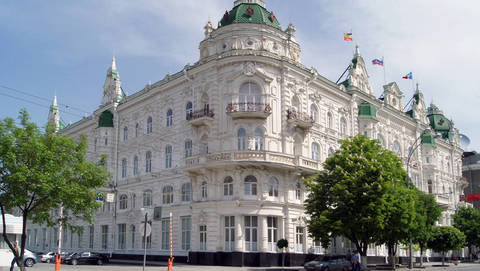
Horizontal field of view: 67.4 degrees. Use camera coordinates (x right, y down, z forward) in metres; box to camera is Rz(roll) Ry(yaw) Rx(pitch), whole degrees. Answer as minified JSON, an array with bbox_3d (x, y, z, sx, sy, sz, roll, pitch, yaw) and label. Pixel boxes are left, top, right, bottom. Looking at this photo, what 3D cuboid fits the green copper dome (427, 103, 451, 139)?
[{"bbox_3d":[47.794,-3.482,86.365,4.400,7.800,4.400,0,-17,0],"label":"green copper dome"}]

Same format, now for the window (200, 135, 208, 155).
[{"bbox_3d":[-4.177,1.059,42.314,1.150,2.300,0.300,-7,-11,36],"label":"window"}]

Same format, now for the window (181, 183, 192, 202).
[{"bbox_3d":[-6.297,6.773,42.727,1.950,2.250,0.300,-8,-12,41],"label":"window"}]

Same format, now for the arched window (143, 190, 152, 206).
[{"bbox_3d":[-12.100,8.246,47.295,1.800,2.200,0.300,-15,-23,40],"label":"arched window"}]

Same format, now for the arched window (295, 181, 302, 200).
[{"bbox_3d":[6.631,6.269,40.690,1.000,2.150,0.300,15,-23,-40],"label":"arched window"}]

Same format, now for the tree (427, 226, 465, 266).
[{"bbox_3d":[22.525,12.145,39.417,4.200,4.500,4.100,-3,-10,20],"label":"tree"}]

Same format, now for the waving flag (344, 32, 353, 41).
[{"bbox_3d":[16.799,-15.328,55.677,1.350,1.100,0.300,2,-9,-14],"label":"waving flag"}]

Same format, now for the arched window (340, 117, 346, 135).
[{"bbox_3d":[13.300,-1.240,46.130,1.150,2.300,0.300,11,-18,-38],"label":"arched window"}]

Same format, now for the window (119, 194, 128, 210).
[{"bbox_3d":[-16.449,9.472,50.993,1.850,2.250,0.300,-15,-23,40],"label":"window"}]

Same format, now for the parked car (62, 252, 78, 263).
[{"bbox_3d":[-22.154,15.985,47.000,1.780,1.460,4.400,-13,-20,39],"label":"parked car"}]

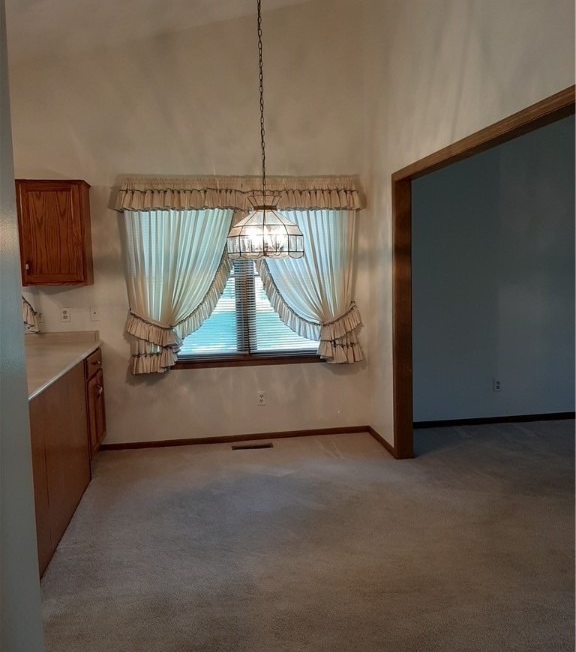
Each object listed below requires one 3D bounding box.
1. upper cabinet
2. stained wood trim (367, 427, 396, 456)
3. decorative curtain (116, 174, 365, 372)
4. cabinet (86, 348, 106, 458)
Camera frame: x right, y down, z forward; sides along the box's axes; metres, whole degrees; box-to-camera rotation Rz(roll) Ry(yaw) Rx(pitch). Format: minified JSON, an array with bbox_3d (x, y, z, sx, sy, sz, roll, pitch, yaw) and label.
[{"bbox_3d":[-1.749,-0.690,4.378,0.462,0.770,0.320,-2,5,-9],"label":"upper cabinet"},{"bbox_3d":[0.762,0.944,4.734,0.017,0.058,0.717,-2,5,-9],"label":"stained wood trim"},{"bbox_3d":[-0.346,-0.430,4.721,1.967,1.555,0.139,-2,5,-9],"label":"decorative curtain"},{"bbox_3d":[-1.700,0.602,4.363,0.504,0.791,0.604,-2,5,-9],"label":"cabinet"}]

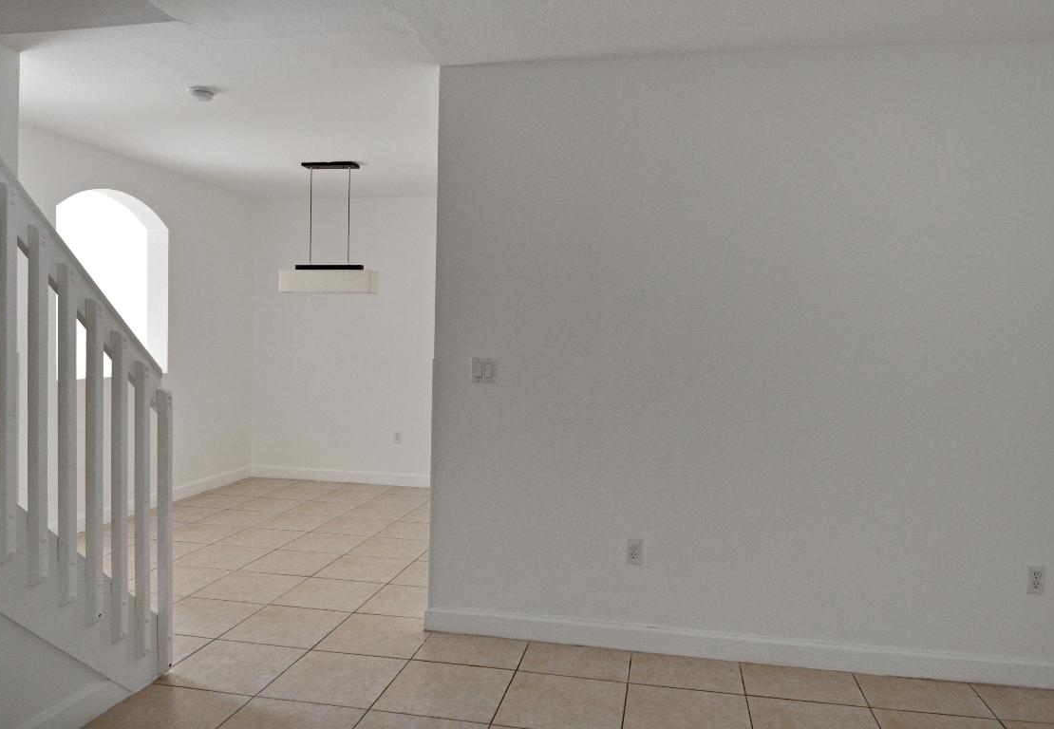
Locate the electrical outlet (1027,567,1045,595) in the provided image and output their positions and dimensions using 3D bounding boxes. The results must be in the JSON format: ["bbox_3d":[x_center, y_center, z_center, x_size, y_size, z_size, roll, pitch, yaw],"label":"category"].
[{"bbox_3d":[2.088,0.888,2.997,0.071,0.115,0.007,2,1,10],"label":"electrical outlet"}]

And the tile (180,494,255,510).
[{"bbox_3d":[-2.530,1.146,6.024,0.454,0.013,0.454,2,1,10],"label":"tile"}]

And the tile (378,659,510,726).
[{"bbox_3d":[-0.307,1.275,2.849,0.454,0.013,0.454,2,1,10],"label":"tile"}]

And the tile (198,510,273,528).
[{"bbox_3d":[-2.159,1.168,5.495,0.454,0.013,0.454,2,1,10],"label":"tile"}]

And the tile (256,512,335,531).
[{"bbox_3d":[-1.708,1.175,5.410,0.453,0.010,0.453,2,1,10],"label":"tile"}]

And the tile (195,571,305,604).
[{"bbox_3d":[-1.491,1.212,3.955,0.455,0.012,0.446,2,2,11],"label":"tile"}]

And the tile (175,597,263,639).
[{"bbox_3d":[-1.577,1.225,3.537,0.454,0.013,0.454,2,1,10],"label":"tile"}]

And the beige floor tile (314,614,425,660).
[{"bbox_3d":[-0.676,1.250,3.373,0.453,0.010,0.453,2,1,10],"label":"beige floor tile"}]

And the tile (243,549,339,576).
[{"bbox_3d":[-1.423,1.208,4.444,0.456,0.012,0.456,2,1,10],"label":"tile"}]

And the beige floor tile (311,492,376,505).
[{"bbox_3d":[-1.550,1.158,6.331,0.456,0.012,0.456,2,1,10],"label":"beige floor tile"}]

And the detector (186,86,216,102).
[{"bbox_3d":[-1.725,-1.428,3.871,0.147,0.045,0.147,2,1,10],"label":"detector"}]

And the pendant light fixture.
[{"bbox_3d":[-1.492,-1.027,5.526,0.715,0.946,0.190,2,1,10],"label":"pendant light fixture"}]

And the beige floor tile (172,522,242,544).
[{"bbox_3d":[-2.223,1.163,4.990,0.455,0.012,0.446,2,2,11],"label":"beige floor tile"}]

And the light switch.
[{"bbox_3d":[-0.194,0.029,3.318,0.116,0.114,0.010,2,2,11],"label":"light switch"}]

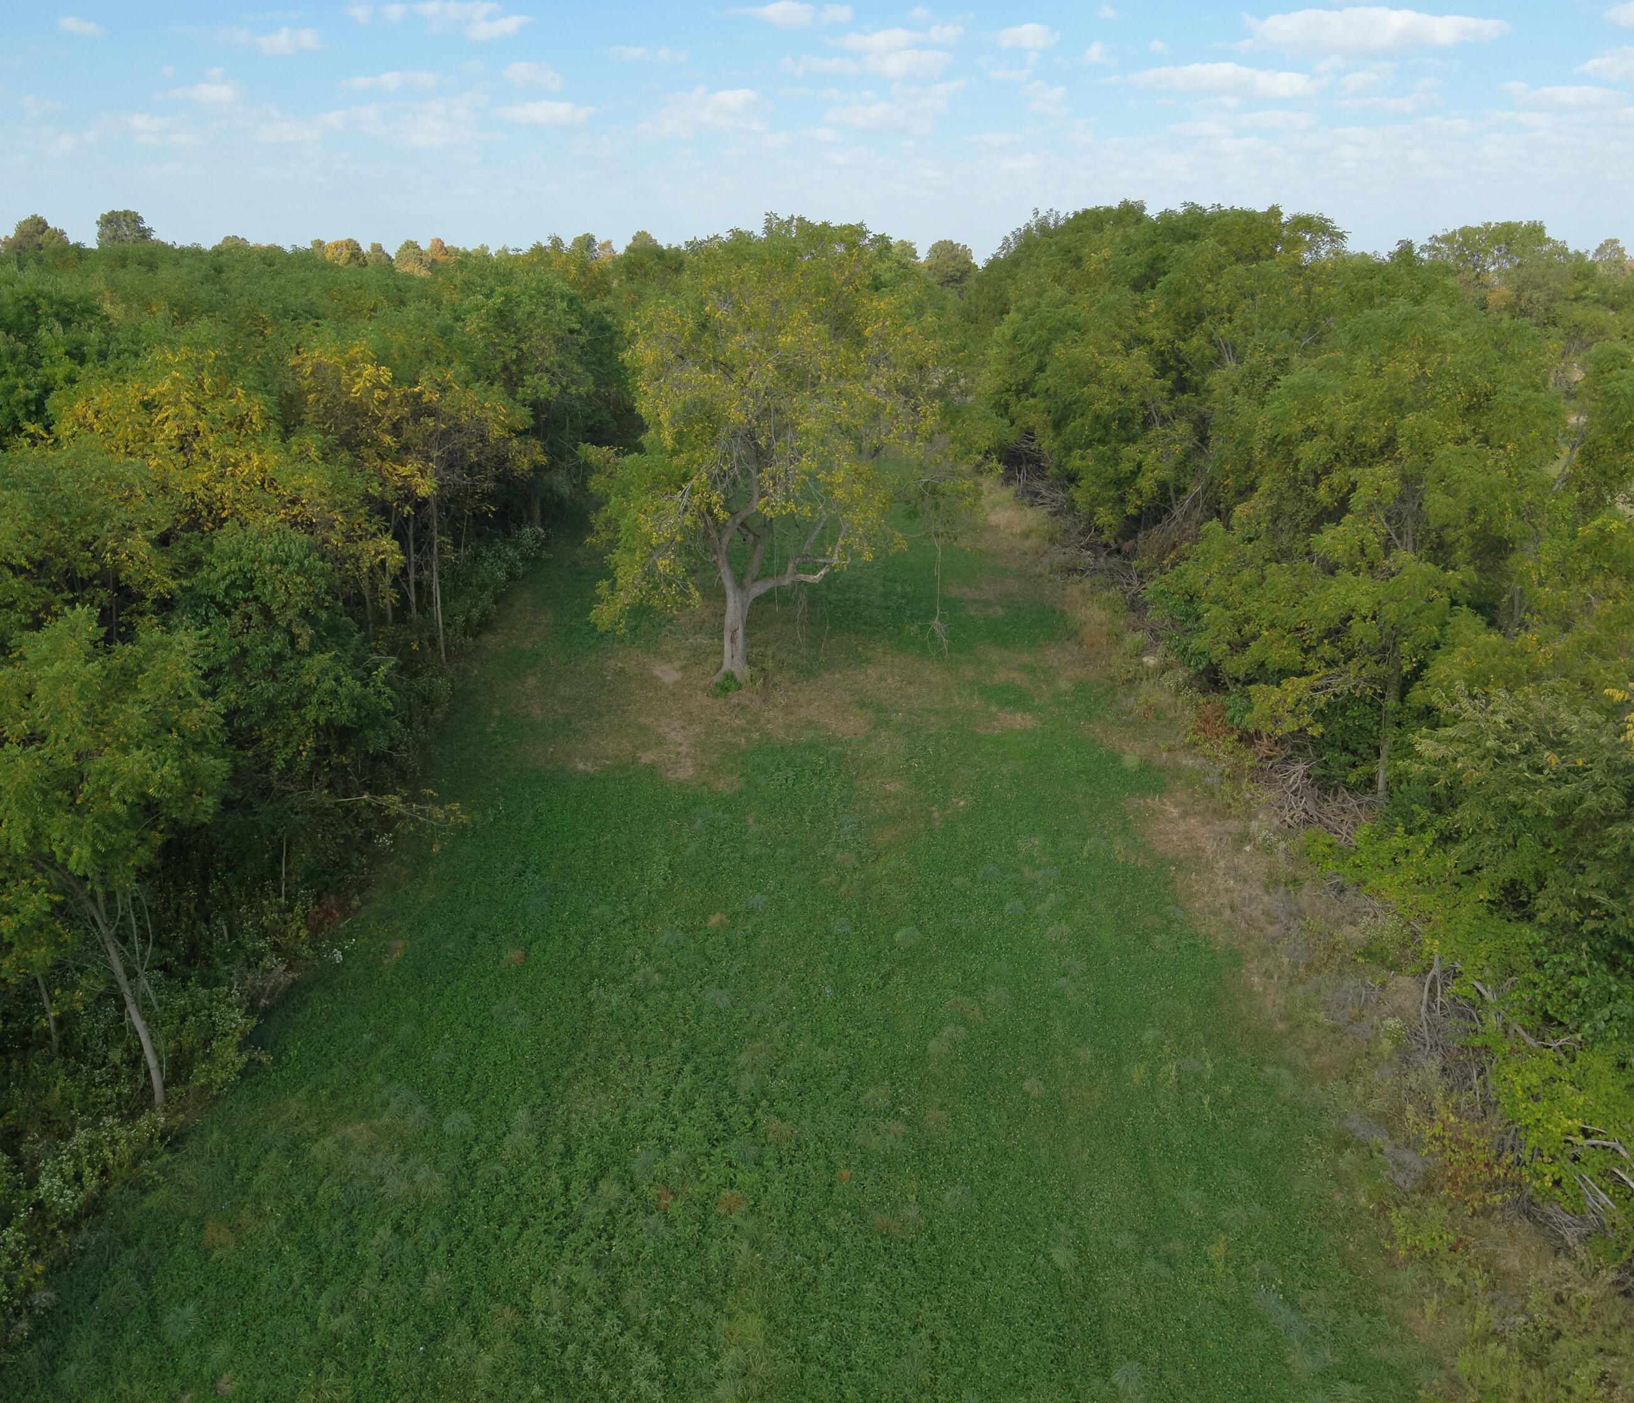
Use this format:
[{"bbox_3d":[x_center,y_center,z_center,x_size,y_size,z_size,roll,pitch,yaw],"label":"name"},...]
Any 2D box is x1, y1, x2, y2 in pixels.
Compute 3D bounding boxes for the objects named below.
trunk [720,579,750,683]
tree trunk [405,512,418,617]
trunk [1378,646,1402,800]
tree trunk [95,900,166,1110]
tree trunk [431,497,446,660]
[{"bbox_3d":[-2.376,-2.055,37.182,0.800,2.960,0.750,0,19,0],"label":"trunk"},{"bbox_3d":[-12.703,-3.971,40.337,0.190,3.770,0.190,0,19,0],"label":"tree trunk"},{"bbox_3d":[12.554,0.507,28.321,0.360,3.680,0.340,0,19,0],"label":"trunk"},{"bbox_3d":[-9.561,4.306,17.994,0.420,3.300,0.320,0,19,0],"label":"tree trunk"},{"bbox_3d":[-10.854,-3.355,37.029,0.220,5.110,0.220,0,19,0],"label":"tree trunk"}]

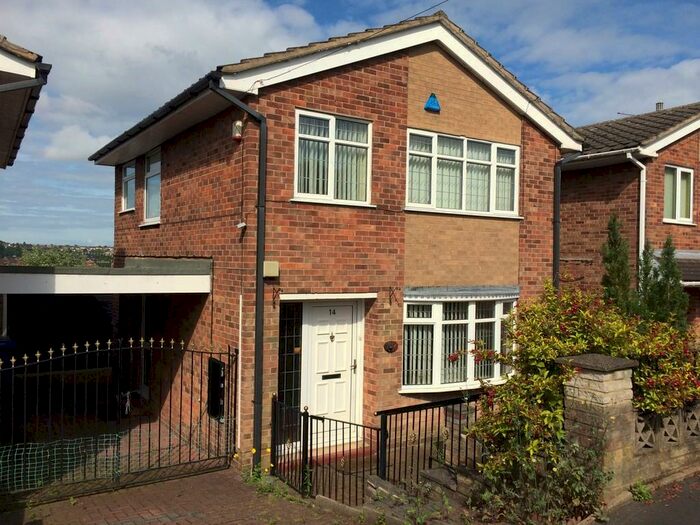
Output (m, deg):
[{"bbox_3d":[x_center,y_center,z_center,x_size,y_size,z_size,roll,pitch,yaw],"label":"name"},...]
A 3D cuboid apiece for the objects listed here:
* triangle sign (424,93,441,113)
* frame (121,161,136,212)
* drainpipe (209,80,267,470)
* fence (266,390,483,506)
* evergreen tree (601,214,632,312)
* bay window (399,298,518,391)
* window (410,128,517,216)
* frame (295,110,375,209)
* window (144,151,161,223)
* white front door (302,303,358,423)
[{"bbox_3d":[1.217,-2.319,8.512,0.270,0.265,0.085,1,1,-34],"label":"triangle sign"},{"bbox_3d":[-4.336,-1.486,11.513,0.120,0.940,1.020,1,1,-34],"label":"frame"},{"bbox_3d":[-1.310,0.250,6.846,0.740,4.610,0.110,1,1,-34],"label":"drainpipe"},{"bbox_3d":[0.152,1.914,6.312,0.930,1.470,2.640,1,1,-34],"label":"fence"},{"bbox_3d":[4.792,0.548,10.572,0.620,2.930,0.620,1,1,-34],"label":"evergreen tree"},{"bbox_3d":[1.814,1.207,8.914,2.408,1.312,0.350,1,1,-34],"label":"bay window"},{"bbox_3d":[1.788,-1.321,8.986,2.404,1.170,0.120,1,1,-34],"label":"window"},{"bbox_3d":[-0.203,-1.337,7.636,1.178,1.161,0.120,1,1,-34],"label":"frame"},{"bbox_3d":[-3.411,-1.303,10.145,0.120,1.240,1.010,1,1,-34],"label":"window"},{"bbox_3d":[-0.237,1.495,8.086,0.990,2.030,0.090,1,1,-34],"label":"white front door"}]

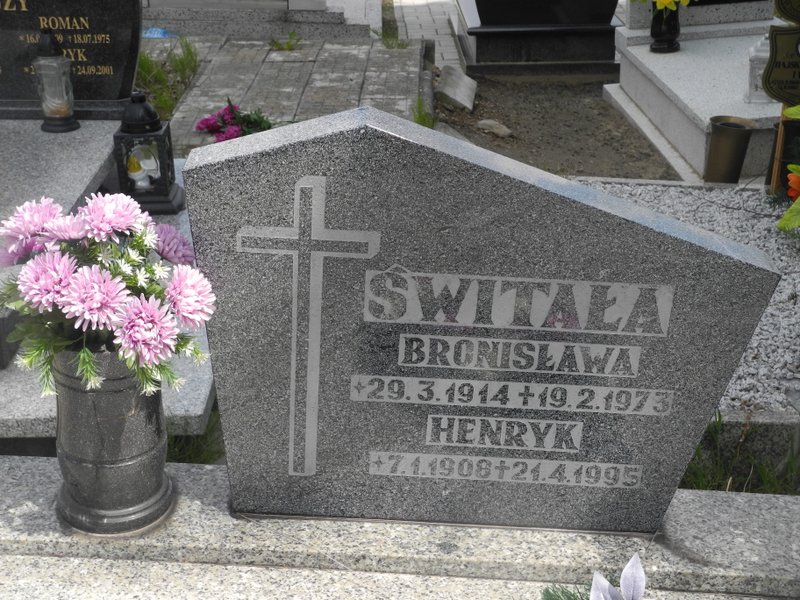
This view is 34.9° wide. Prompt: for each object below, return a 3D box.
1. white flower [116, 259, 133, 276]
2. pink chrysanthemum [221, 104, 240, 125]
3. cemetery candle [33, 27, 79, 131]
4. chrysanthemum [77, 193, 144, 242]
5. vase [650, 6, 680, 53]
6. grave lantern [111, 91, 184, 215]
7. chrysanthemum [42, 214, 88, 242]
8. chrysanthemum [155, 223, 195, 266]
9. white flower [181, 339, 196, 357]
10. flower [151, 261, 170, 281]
[{"bbox_3d":[-0.416,-0.049,1.920,0.026,0.027,0.017,-9,9,-22],"label":"white flower"},{"bbox_3d":[-0.711,-0.773,5.300,0.070,0.060,0.075,16,69,30],"label":"pink chrysanthemum"},{"bbox_3d":[-1.013,-0.649,3.746,0.116,0.290,0.116,-6,24,-14],"label":"cemetery candle"},{"bbox_3d":[-0.383,-0.110,1.687,0.088,0.055,0.088,20,30,25],"label":"chrysanthemum"},{"bbox_3d":[1.295,-1.325,6.155,0.145,0.220,0.145,5,24,11],"label":"vase"},{"bbox_3d":[-0.758,-0.446,3.781,0.180,0.337,0.180,1,24,0],"label":"grave lantern"},{"bbox_3d":[-0.457,-0.098,1.747,0.078,0.048,0.078,-8,6,-17],"label":"chrysanthemum"},{"bbox_3d":[-0.356,-0.086,2.000,0.050,0.075,0.075,-35,35,-13],"label":"chrysanthemum"},{"bbox_3d":[-0.284,0.064,1.708,0.024,0.024,0.018,-17,-3,-34],"label":"white flower"},{"bbox_3d":[-0.320,-0.039,1.696,0.027,0.018,0.027,-9,59,-19],"label":"flower"}]

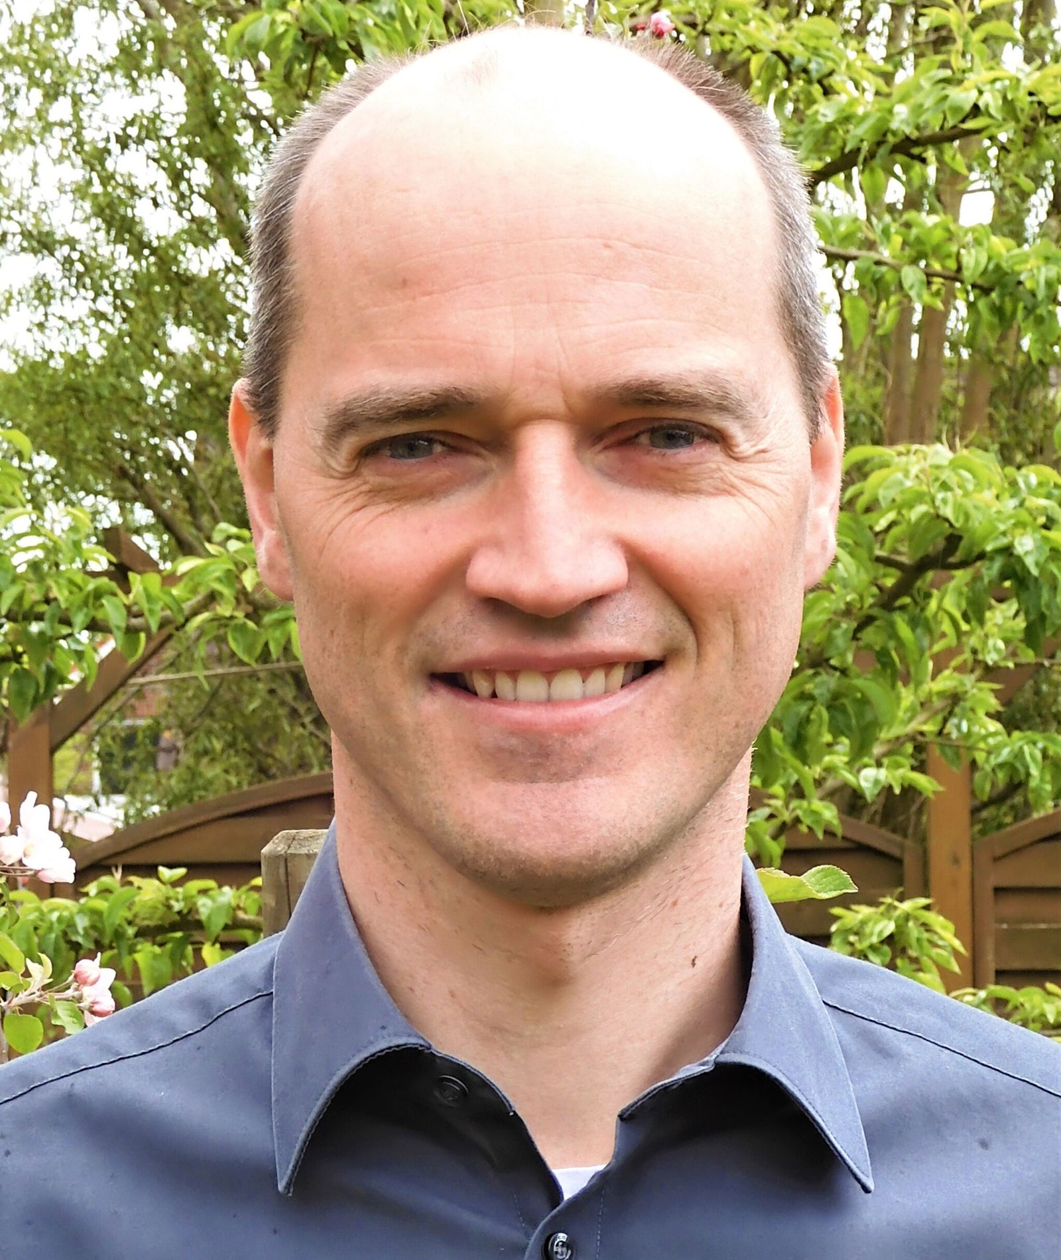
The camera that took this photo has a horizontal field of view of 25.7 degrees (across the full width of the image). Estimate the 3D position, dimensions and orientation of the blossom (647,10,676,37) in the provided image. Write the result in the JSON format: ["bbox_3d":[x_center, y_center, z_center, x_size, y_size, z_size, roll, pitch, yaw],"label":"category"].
[{"bbox_3d":[0.112,-0.521,2.000,0.023,0.024,0.023,-1,-1,-18],"label":"blossom"}]

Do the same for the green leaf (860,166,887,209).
[{"bbox_3d":[0.368,-0.476,2.500,0.028,0.047,0.018,-1,-1,-6],"label":"green leaf"}]

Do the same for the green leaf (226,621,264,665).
[{"bbox_3d":[-0.306,0.013,2.500,0.037,0.050,0.020,-12,-6,6],"label":"green leaf"}]

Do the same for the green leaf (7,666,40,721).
[{"bbox_3d":[-0.545,0.068,2.500,0.036,0.062,0.020,-1,-1,-6],"label":"green leaf"}]

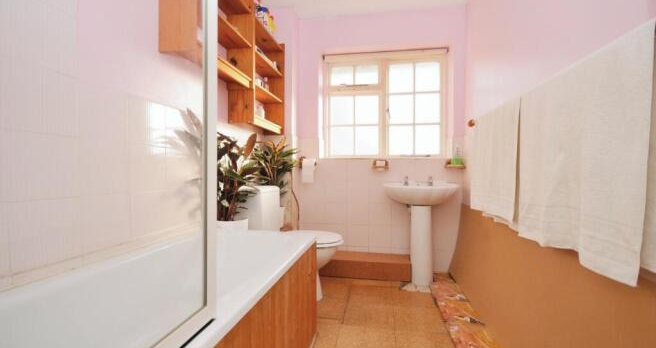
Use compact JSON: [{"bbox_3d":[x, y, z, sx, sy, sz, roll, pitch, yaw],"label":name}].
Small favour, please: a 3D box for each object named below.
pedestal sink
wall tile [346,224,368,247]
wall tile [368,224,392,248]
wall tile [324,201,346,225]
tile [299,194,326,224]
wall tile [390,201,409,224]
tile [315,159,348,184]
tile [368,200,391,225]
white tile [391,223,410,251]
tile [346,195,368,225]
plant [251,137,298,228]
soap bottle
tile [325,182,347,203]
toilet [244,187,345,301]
[{"bbox_3d":[0.757,0.468,2.231,0.580,0.830,0.460,0,0,10],"label":"pedestal sink"},{"bbox_3d":[0.275,0.568,2.529,0.205,0.204,0.012,1,1,10],"label":"wall tile"},{"bbox_3d":[0.472,0.565,2.466,0.199,0.203,0.015,0,0,10],"label":"wall tile"},{"bbox_3d":[0.073,0.368,2.533,0.206,0.199,0.015,0,0,10],"label":"wall tile"},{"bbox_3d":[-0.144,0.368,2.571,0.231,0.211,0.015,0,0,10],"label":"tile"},{"bbox_3d":[0.657,0.357,2.461,0.183,0.212,0.012,1,1,10],"label":"wall tile"},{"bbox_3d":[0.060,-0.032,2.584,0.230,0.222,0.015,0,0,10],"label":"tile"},{"bbox_3d":[0.471,0.364,2.464,0.199,0.198,0.015,0,0,10],"label":"tile"},{"bbox_3d":[0.661,0.562,2.433,0.185,0.209,0.015,0,0,10],"label":"white tile"},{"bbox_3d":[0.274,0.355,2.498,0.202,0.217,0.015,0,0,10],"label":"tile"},{"bbox_3d":[-0.453,0.072,2.310,0.390,0.760,0.360,1,1,10],"label":"plant"},{"bbox_3d":[1.100,-0.152,2.338,0.085,0.162,0.060,0,0,10],"label":"soap bottle"},{"bbox_3d":[0.071,0.171,2.559,0.208,0.220,0.012,1,1,10],"label":"tile"},{"bbox_3d":[-0.251,0.487,2.095,0.740,0.780,0.420,0,0,10],"label":"toilet"}]

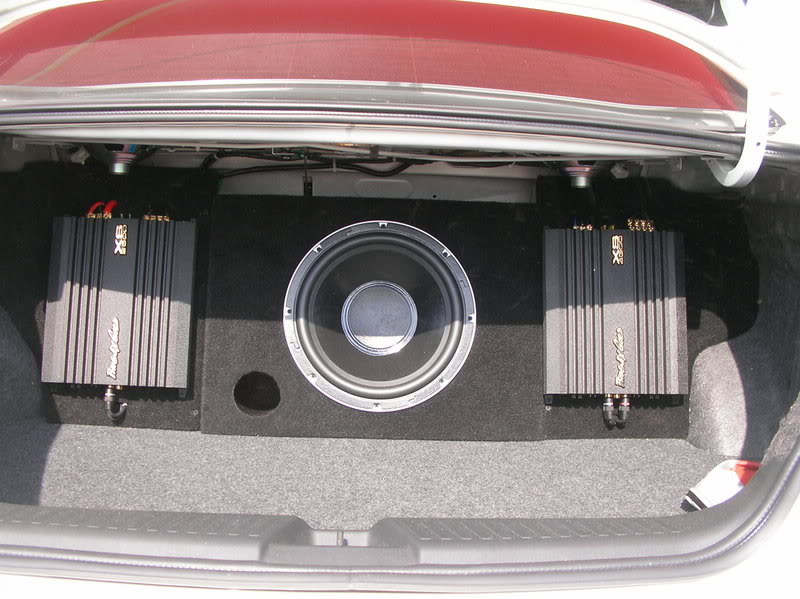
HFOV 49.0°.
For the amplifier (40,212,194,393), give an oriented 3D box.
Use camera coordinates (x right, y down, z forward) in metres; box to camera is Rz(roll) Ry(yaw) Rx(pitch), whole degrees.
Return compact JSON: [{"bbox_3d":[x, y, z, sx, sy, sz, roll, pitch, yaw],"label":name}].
[{"bbox_3d":[-0.443,0.009,1.416,0.233,0.280,0.057,1,-8,1],"label":"amplifier"}]

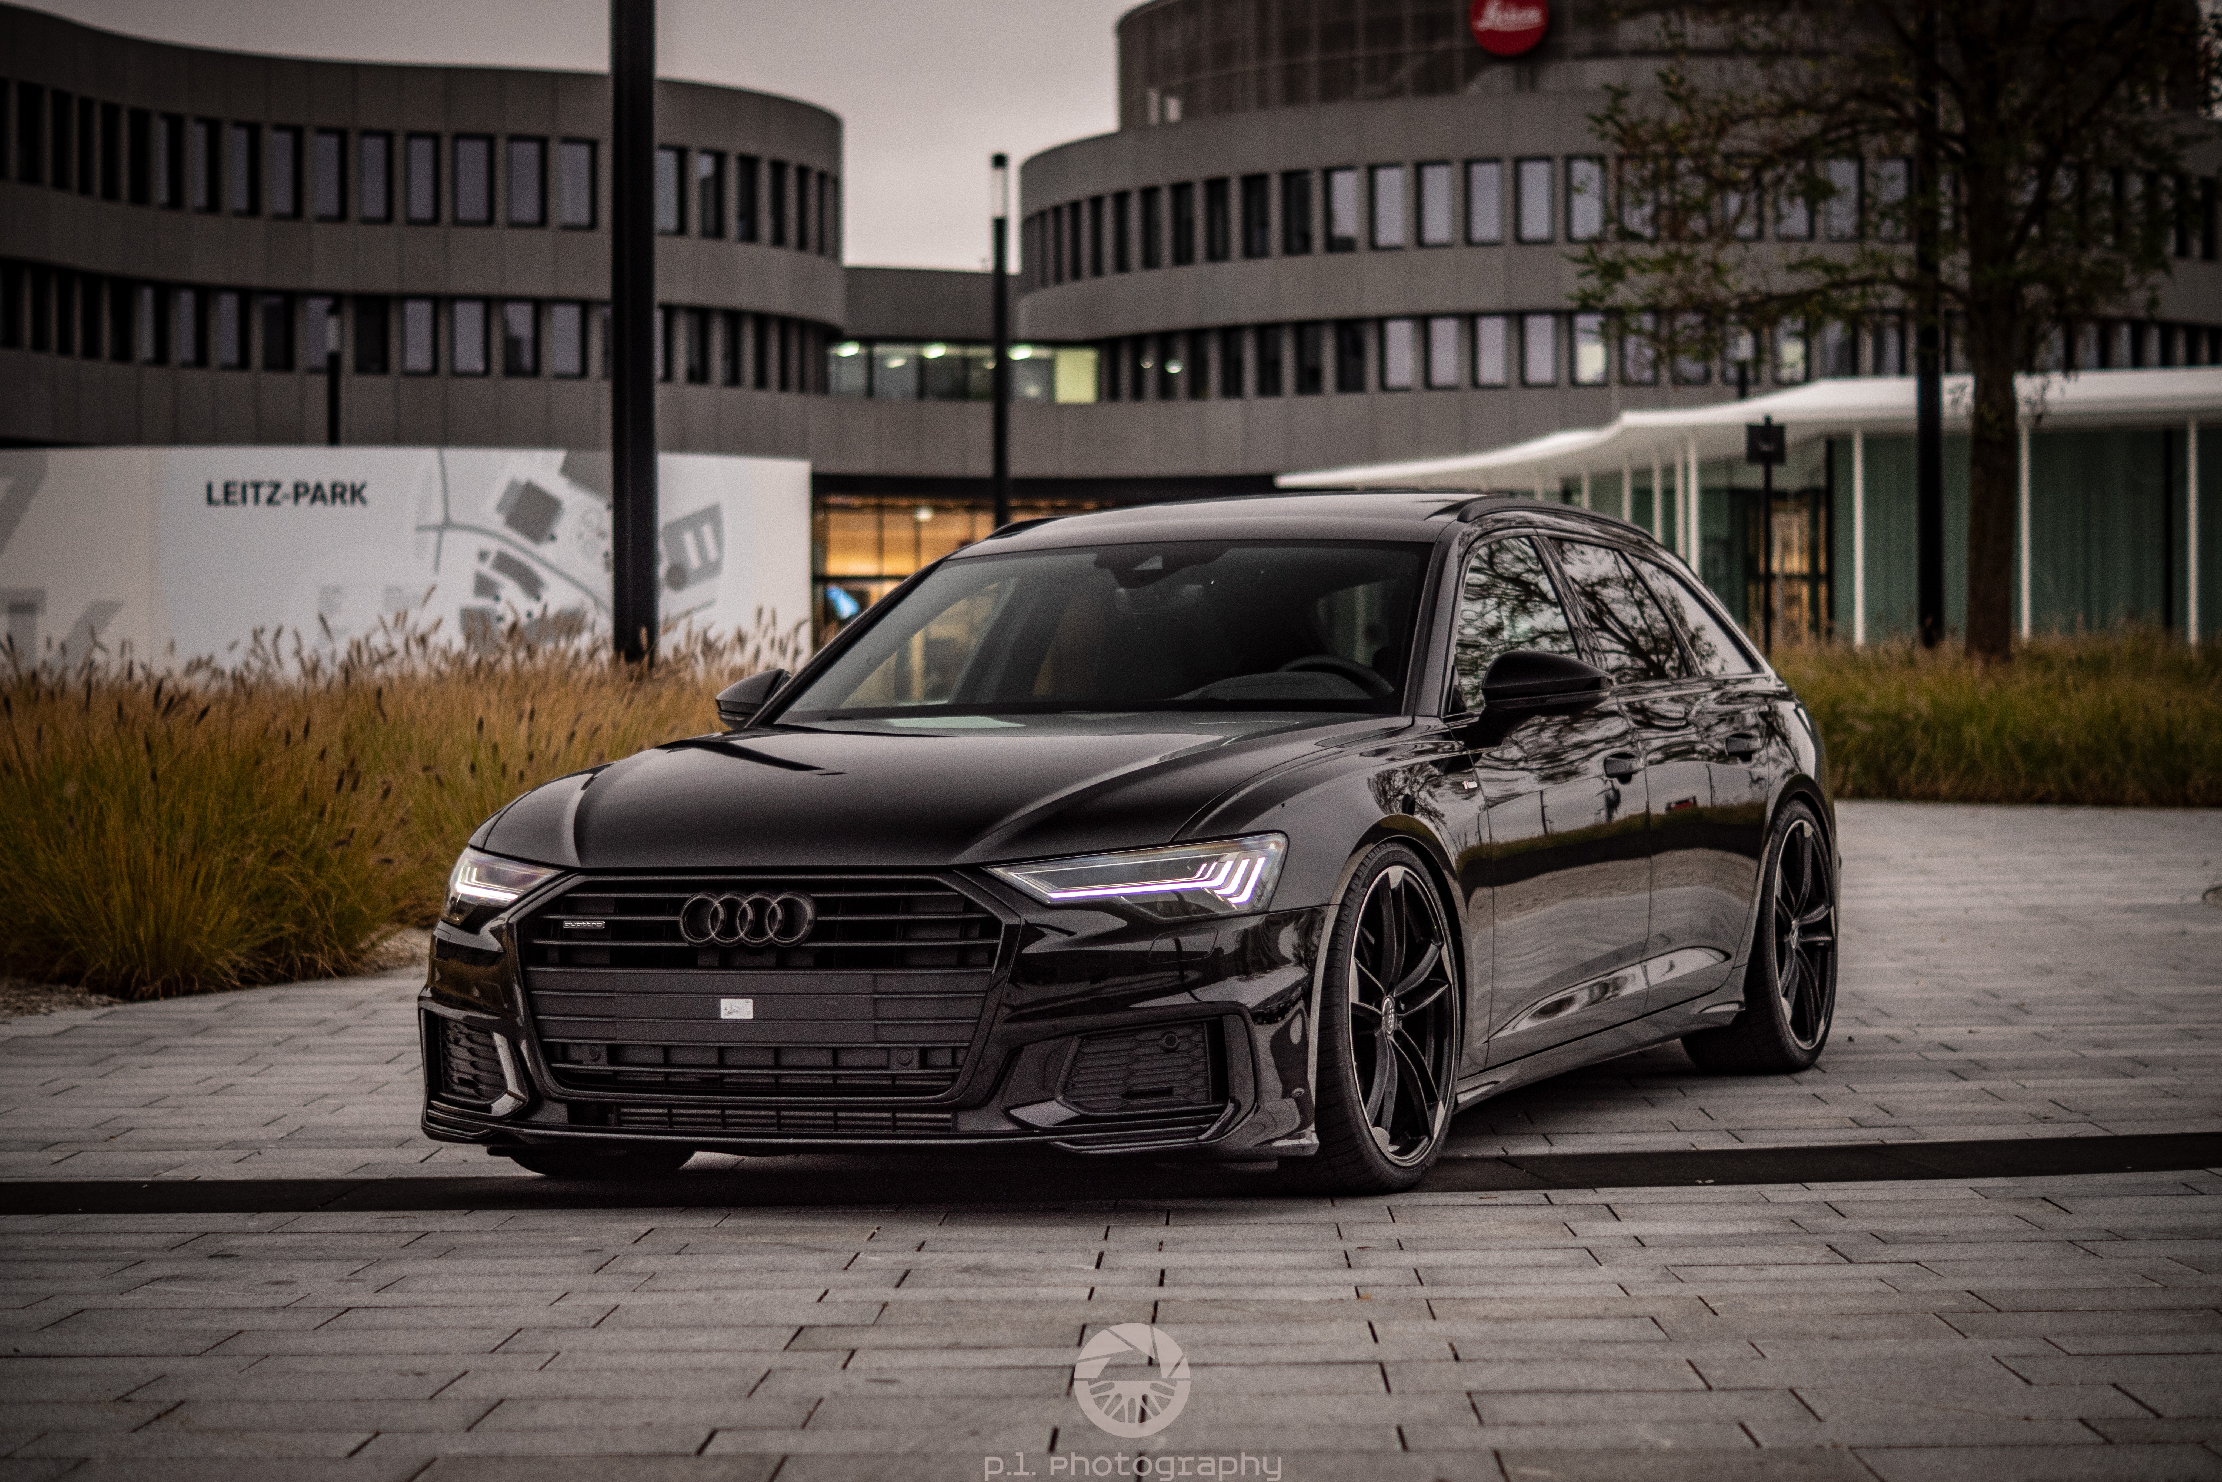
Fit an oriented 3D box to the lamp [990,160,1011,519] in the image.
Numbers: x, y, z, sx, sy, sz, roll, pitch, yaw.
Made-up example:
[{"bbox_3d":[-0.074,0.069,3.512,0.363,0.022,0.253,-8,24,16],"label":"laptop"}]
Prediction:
[{"bbox_3d":[-1.430,-3.650,60.000,0.220,7.800,0.220,0,1,0],"label":"lamp"}]

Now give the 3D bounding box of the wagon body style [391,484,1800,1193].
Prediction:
[{"bbox_3d":[0.335,0.130,10.530,2.000,1.420,4.940,0,1,23],"label":"wagon body style"}]

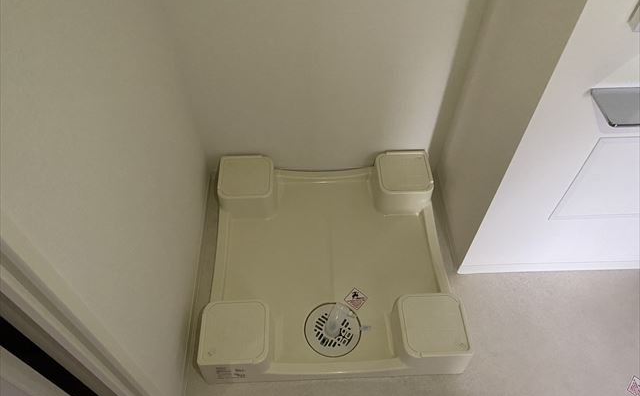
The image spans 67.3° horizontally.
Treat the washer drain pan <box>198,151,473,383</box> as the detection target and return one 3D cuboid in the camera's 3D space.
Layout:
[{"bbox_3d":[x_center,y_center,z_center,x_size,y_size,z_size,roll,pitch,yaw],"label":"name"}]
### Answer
[{"bbox_3d":[0.028,0.158,1.353,0.640,0.135,0.640,-2,53,0],"label":"washer drain pan"}]

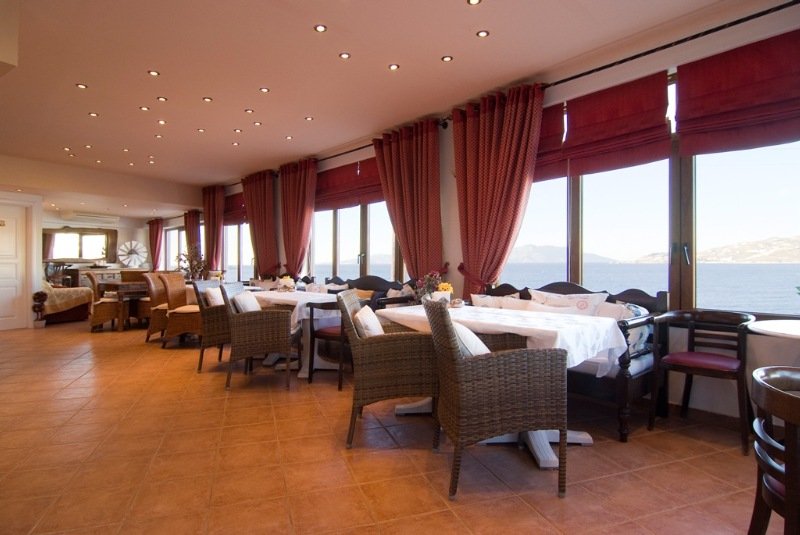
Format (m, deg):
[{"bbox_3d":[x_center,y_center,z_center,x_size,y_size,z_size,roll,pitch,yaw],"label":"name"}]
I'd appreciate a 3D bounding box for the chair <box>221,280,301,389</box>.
[{"bbox_3d":[-1.223,0.593,3.676,0.620,0.895,0.560,0,1,-1],"label":"chair"}]

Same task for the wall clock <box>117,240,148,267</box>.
[{"bbox_3d":[-6.541,-0.346,9.797,0.640,0.640,0.070,-1,1,-45],"label":"wall clock"}]

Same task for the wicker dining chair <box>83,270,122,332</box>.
[{"bbox_3d":[-4.698,0.541,6.515,0.570,0.940,0.470,0,1,-20],"label":"wicker dining chair"}]

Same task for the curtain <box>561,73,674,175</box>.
[{"bbox_3d":[1.755,-1.163,3.289,0.080,0.680,0.780,-1,1,-45],"label":"curtain"}]

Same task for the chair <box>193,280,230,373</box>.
[{"bbox_3d":[-1.733,0.590,4.216,0.620,0.895,0.560,0,1,0],"label":"chair"}]

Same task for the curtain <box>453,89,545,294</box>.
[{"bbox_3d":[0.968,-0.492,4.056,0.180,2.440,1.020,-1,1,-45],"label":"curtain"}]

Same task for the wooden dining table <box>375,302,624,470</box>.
[{"bbox_3d":[0.563,0.668,2.616,0.760,0.750,1.400,-1,1,-45],"label":"wooden dining table"}]

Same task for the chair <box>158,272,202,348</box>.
[{"bbox_3d":[-2.718,0.545,5.245,0.570,0.940,0.470,0,0,0],"label":"chair"}]

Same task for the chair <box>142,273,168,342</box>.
[{"bbox_3d":[-3.208,0.543,5.665,0.570,0.940,0.470,0,0,-2],"label":"chair"}]

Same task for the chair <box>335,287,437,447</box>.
[{"bbox_3d":[-0.061,0.584,2.511,0.580,0.890,0.565,0,0,0],"label":"chair"}]

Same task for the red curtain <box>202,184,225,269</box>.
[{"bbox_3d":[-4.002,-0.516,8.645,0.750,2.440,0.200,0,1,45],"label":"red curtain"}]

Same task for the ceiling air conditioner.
[{"bbox_3d":[-7.014,-1.123,9.111,1.070,0.240,0.500,-1,1,-45],"label":"ceiling air conditioner"}]

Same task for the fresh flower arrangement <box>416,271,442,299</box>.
[{"bbox_3d":[0.236,0.164,3.152,0.210,0.270,0.200,0,1,0],"label":"fresh flower arrangement"}]

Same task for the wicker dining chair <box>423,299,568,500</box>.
[{"bbox_3d":[0.435,0.586,2.045,0.580,0.890,0.570,0,0,-4],"label":"wicker dining chair"}]

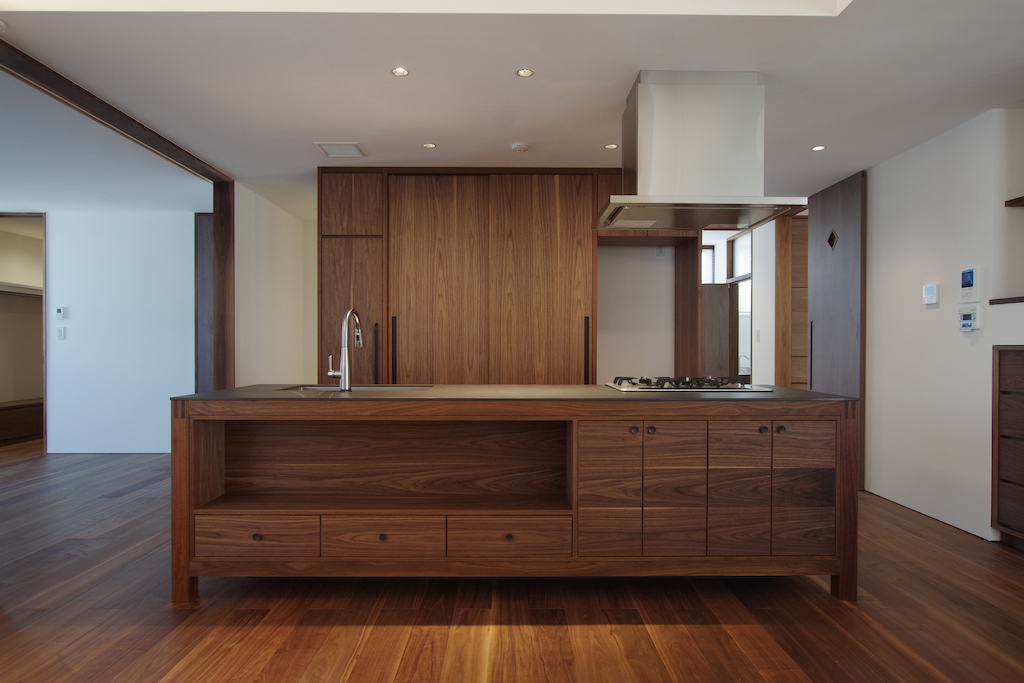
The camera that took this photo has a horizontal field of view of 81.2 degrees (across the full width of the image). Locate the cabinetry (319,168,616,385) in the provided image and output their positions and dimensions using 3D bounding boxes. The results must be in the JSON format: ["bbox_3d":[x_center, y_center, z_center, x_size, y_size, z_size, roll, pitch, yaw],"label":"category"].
[{"bbox_3d":[-0.400,-0.100,4.770,2.120,2.400,0.600,0,0,0],"label":"cabinetry"}]

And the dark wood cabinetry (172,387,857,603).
[{"bbox_3d":[0.014,0.671,2.943,2.900,0.860,0.855,0,0,0],"label":"dark wood cabinetry"}]

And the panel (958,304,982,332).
[{"bbox_3d":[2.645,-0.128,3.455,0.030,0.137,0.133,0,0,0],"label":"panel"}]

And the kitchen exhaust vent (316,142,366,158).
[{"bbox_3d":[-1.155,-1.290,4.060,0.285,0.020,0.310,0,0,0],"label":"kitchen exhaust vent"}]

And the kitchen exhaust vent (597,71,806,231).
[{"bbox_3d":[0.900,-0.961,3.030,0.900,0.680,0.625,0,0,0],"label":"kitchen exhaust vent"}]

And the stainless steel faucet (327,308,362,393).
[{"bbox_3d":[-0.846,0.038,3.045,0.120,0.408,0.260,0,0,3],"label":"stainless steel faucet"}]

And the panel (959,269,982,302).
[{"bbox_3d":[2.647,-0.317,3.450,0.028,0.189,0.125,0,0,0],"label":"panel"}]

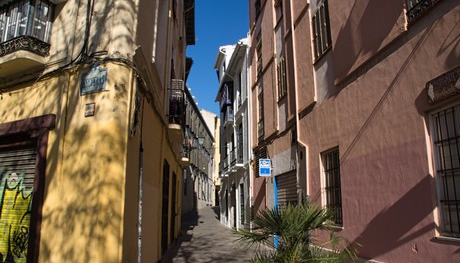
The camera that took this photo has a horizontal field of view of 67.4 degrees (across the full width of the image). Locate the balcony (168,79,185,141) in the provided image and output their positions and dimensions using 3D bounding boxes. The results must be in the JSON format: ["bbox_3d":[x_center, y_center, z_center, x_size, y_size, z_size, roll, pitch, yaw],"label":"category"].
[{"bbox_3d":[-1.825,-0.582,12.235,0.450,1.450,2.100,1,-12,-4],"label":"balcony"}]

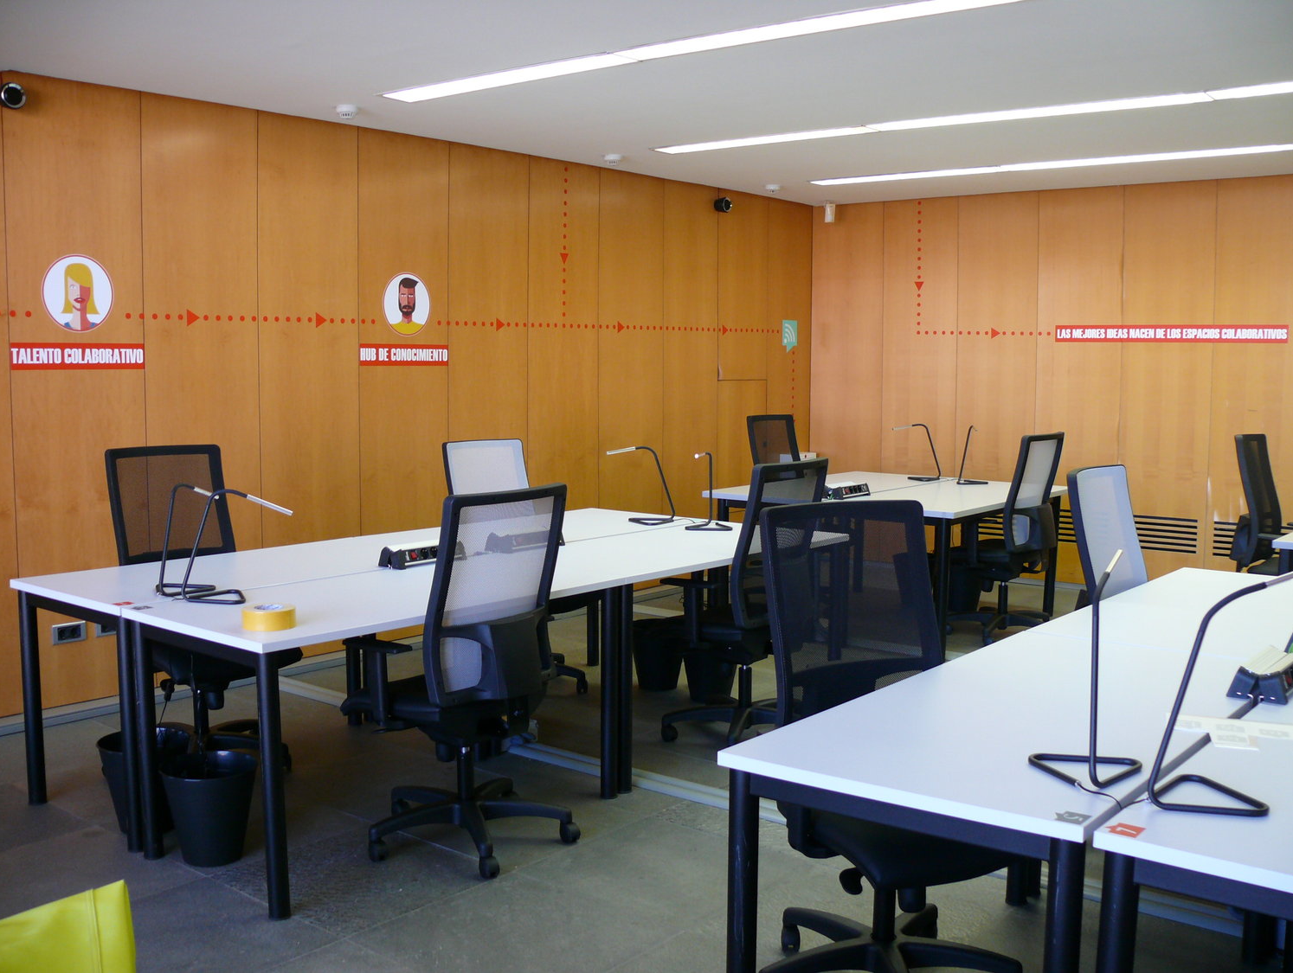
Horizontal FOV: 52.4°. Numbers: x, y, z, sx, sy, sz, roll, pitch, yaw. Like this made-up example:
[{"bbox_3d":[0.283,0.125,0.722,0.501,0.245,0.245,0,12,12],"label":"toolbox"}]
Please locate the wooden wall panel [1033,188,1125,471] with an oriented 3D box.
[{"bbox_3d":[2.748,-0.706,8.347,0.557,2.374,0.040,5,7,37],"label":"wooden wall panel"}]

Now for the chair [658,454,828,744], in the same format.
[{"bbox_3d":[0.379,0.431,5.090,0.657,1.091,0.657,5,7,39],"label":"chair"}]

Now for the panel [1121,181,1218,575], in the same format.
[{"bbox_3d":[3.178,-0.589,8.029,0.557,2.536,0.040,5,7,37],"label":"panel"}]

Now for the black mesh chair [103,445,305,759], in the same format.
[{"bbox_3d":[-1.603,0.437,4.646,0.657,1.131,0.657,5,7,39],"label":"black mesh chair"}]

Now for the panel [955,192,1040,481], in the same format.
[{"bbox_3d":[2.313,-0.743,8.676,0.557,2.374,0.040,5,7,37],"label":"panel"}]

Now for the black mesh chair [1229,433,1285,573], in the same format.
[{"bbox_3d":[3.078,0.326,6.199,0.657,1.121,0.657,5,7,39],"label":"black mesh chair"}]

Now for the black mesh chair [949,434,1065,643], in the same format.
[{"bbox_3d":[1.928,0.253,7.018,0.657,1.096,0.657,6,8,43],"label":"black mesh chair"}]

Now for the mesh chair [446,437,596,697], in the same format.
[{"bbox_3d":[-0.536,0.349,5.930,0.657,1.081,0.657,6,8,43],"label":"mesh chair"}]

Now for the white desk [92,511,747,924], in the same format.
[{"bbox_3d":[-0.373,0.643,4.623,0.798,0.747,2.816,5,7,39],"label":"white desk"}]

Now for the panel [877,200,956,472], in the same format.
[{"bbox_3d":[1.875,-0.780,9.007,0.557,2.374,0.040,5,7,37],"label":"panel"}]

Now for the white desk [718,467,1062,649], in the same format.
[{"bbox_3d":[1.390,0.388,7.393,1.454,0.747,1.626,5,7,37],"label":"white desk"}]

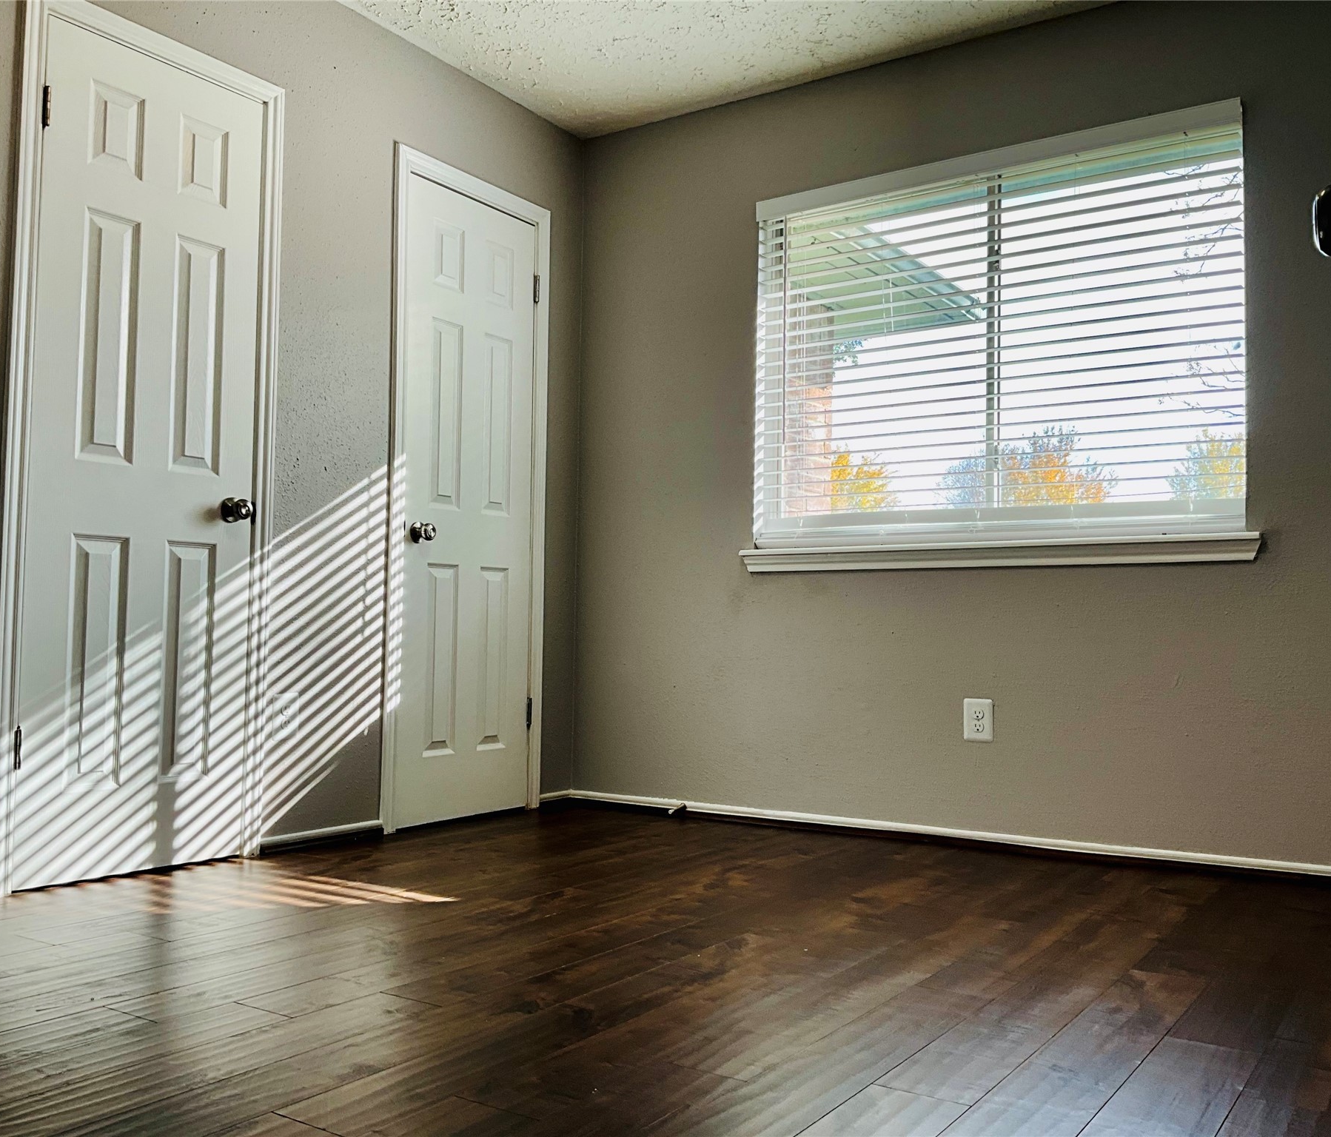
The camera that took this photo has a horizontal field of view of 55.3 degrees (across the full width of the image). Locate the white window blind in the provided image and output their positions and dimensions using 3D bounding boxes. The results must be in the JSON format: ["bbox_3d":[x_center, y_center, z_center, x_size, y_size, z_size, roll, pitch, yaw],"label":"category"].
[{"bbox_3d":[0.940,-0.629,3.835,1.570,1.250,0.130,-1,-4,34],"label":"white window blind"}]

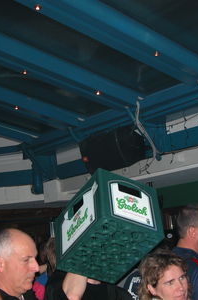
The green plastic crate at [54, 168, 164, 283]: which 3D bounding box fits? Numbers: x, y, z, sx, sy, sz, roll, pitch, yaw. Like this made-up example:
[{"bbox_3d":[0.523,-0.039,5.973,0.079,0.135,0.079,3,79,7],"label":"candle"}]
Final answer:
[{"bbox_3d":[0.037,0.348,2.315,0.300,0.265,0.400,20,-50,-23],"label":"green plastic crate"}]

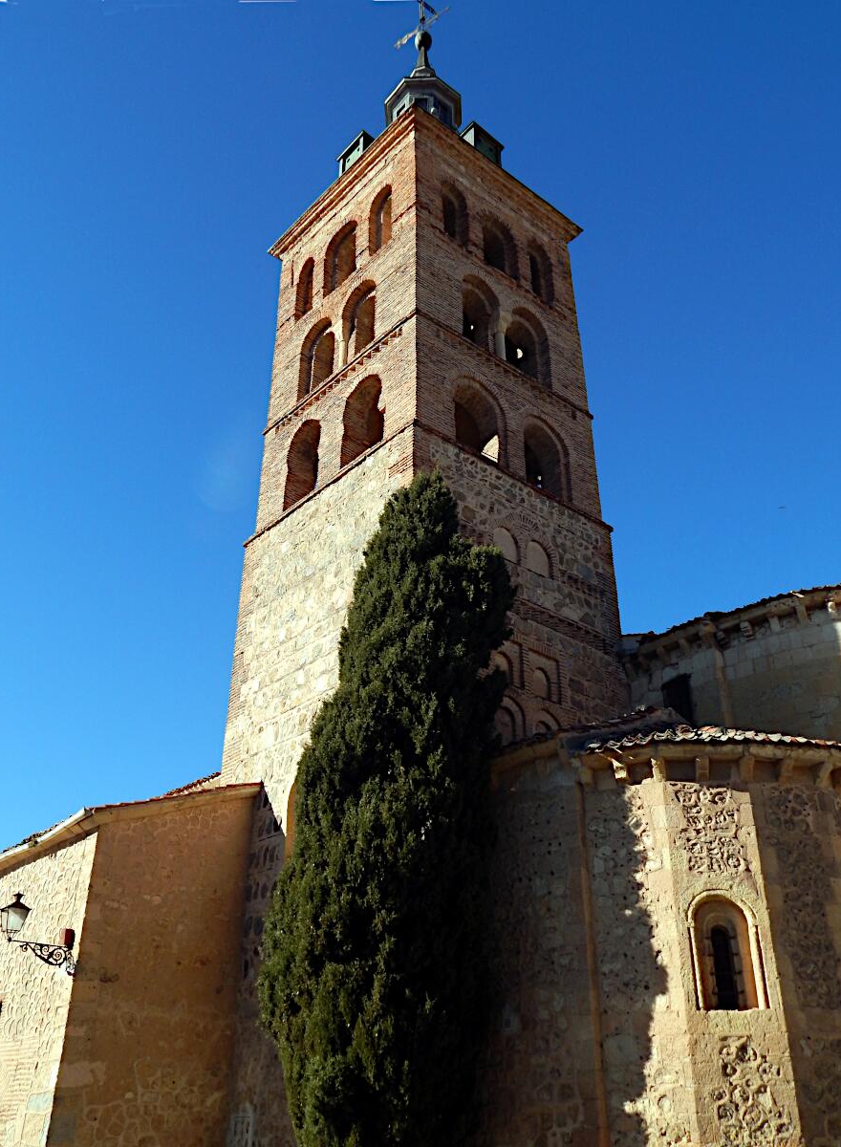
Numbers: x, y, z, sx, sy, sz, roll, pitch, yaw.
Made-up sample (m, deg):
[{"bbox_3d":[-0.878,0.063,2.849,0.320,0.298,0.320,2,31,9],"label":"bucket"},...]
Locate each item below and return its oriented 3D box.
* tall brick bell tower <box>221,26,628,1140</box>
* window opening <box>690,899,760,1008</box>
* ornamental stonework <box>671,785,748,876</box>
[{"bbox_3d":[0.171,-4.134,25.983,6.930,34.568,7.013,21,-34,-36],"label":"tall brick bell tower"},{"bbox_3d":[4.257,5.339,13.057,0.860,1.484,0.350,-1,-27,3],"label":"window opening"},{"bbox_3d":[4.266,3.769,13.690,0.858,1.336,0.100,-1,-27,3],"label":"ornamental stonework"}]

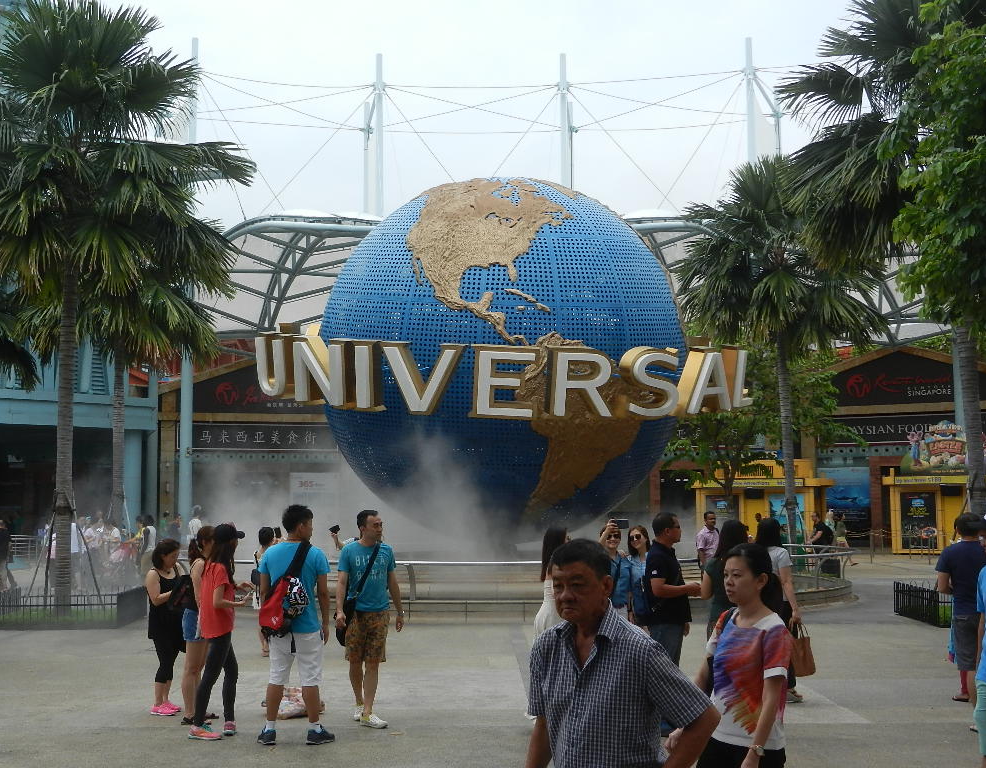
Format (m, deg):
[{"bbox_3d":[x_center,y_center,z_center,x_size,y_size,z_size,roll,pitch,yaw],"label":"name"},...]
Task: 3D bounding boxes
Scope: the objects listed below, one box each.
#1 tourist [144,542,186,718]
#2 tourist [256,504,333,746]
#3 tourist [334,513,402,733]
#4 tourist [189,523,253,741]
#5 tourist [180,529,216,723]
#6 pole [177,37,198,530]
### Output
[{"bbox_3d":[-2.798,2.080,11.455,0.360,1.482,0.450,-5,-7,41],"label":"tourist"},{"bbox_3d":[-1.477,1.788,9.993,0.560,1.753,0.380,-1,-6,7],"label":"tourist"},{"bbox_3d":[-1.003,1.887,10.821,0.540,1.710,0.420,1,-6,-14],"label":"tourist"},{"bbox_3d":[-2.081,1.879,10.174,0.450,1.618,0.420,2,-6,-24],"label":"tourist"},{"bbox_3d":[-2.426,1.971,10.929,0.380,1.600,0.450,1,-6,-7],"label":"tourist"},{"bbox_3d":[-11.092,-3.207,48.450,0.450,19.397,0.450,-1,-6,0],"label":"pole"}]

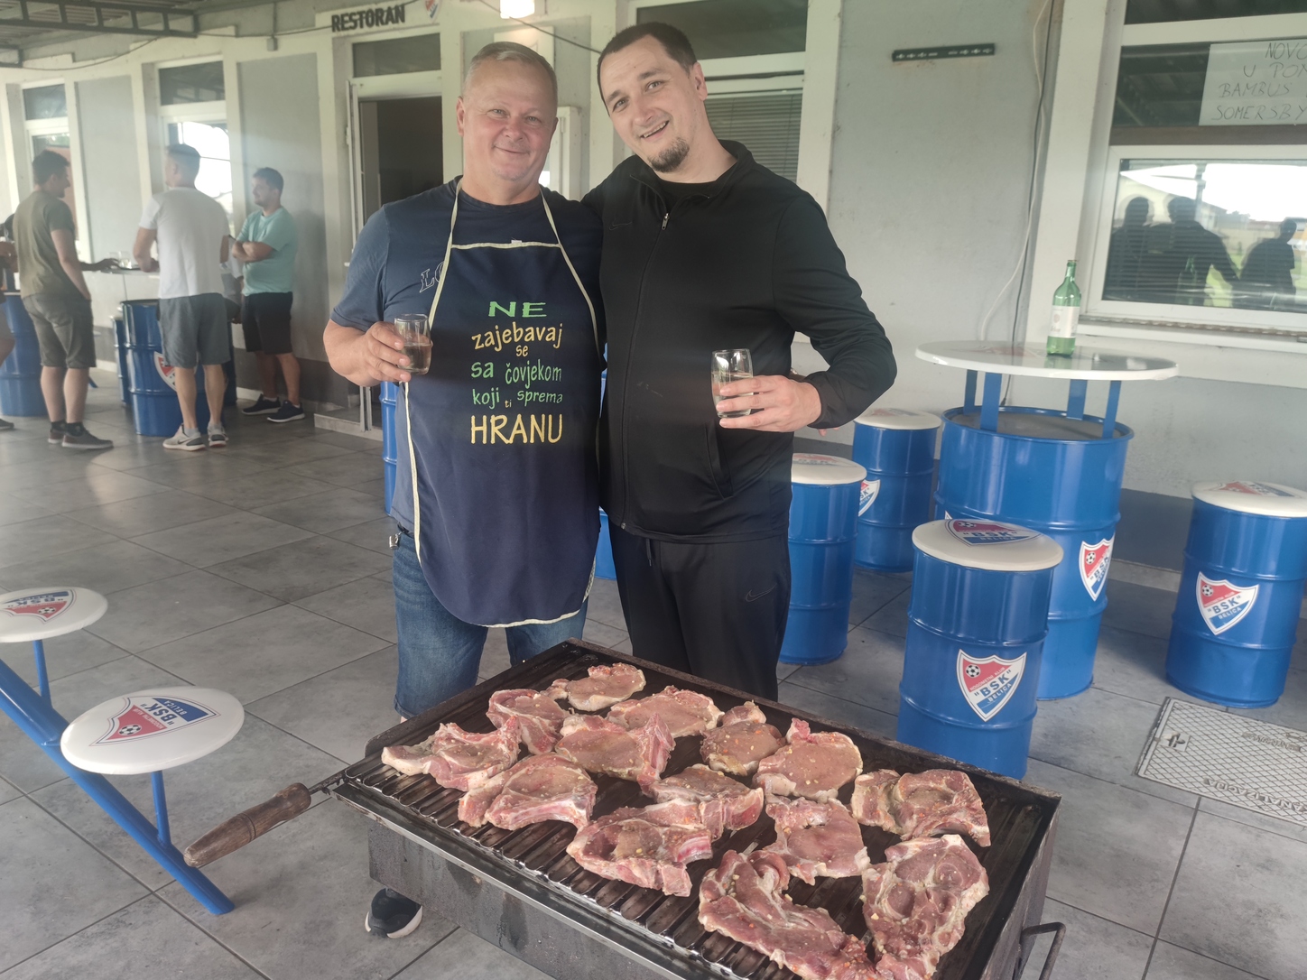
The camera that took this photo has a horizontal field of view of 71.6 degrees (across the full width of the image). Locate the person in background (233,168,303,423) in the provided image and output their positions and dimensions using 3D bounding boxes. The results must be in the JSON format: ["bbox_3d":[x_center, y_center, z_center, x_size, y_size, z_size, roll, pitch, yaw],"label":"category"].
[{"bbox_3d":[-2.850,-1.444,6.817,0.520,1.800,0.420,14,19,37],"label":"person in background"}]

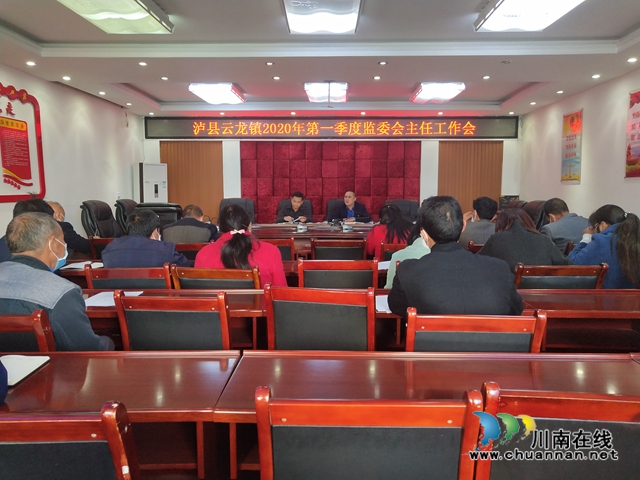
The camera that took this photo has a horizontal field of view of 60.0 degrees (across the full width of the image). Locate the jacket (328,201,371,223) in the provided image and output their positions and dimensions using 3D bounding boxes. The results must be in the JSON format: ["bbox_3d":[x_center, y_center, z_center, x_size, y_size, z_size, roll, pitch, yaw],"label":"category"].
[{"bbox_3d":[0.453,-0.213,8.516,0.600,0.700,0.450,0,5,2],"label":"jacket"}]

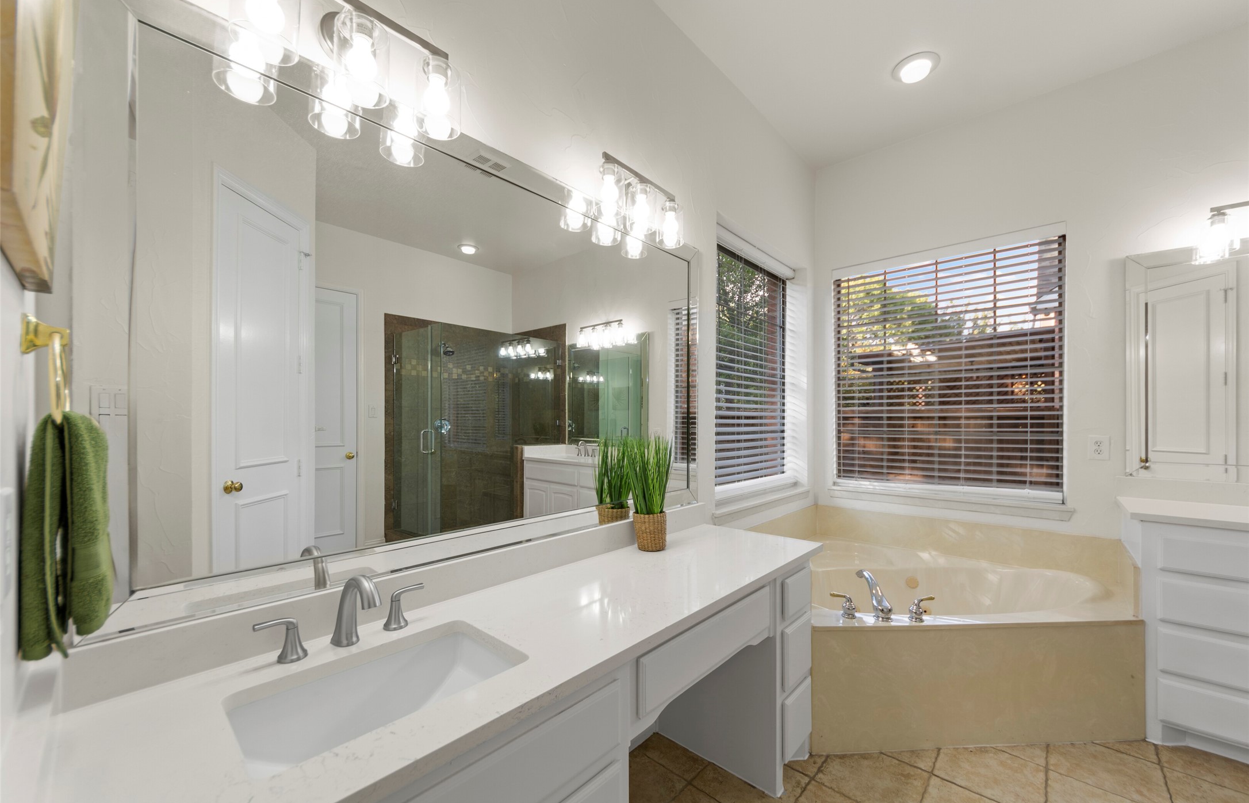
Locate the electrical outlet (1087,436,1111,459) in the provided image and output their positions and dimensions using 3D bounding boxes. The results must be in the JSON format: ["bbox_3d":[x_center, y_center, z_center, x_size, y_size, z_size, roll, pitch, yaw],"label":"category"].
[{"bbox_3d":[2.433,0.240,2.134,0.075,0.122,0.008,-1,-2,40],"label":"electrical outlet"}]

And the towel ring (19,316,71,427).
[{"bbox_3d":[-0.800,-0.031,0.591,0.150,0.175,0.068,-2,-2,42],"label":"towel ring"}]

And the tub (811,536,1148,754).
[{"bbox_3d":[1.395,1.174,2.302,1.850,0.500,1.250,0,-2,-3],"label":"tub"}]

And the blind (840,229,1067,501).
[{"bbox_3d":[1.905,-0.168,2.550,1.110,1.400,0.055,-1,-2,40],"label":"blind"}]

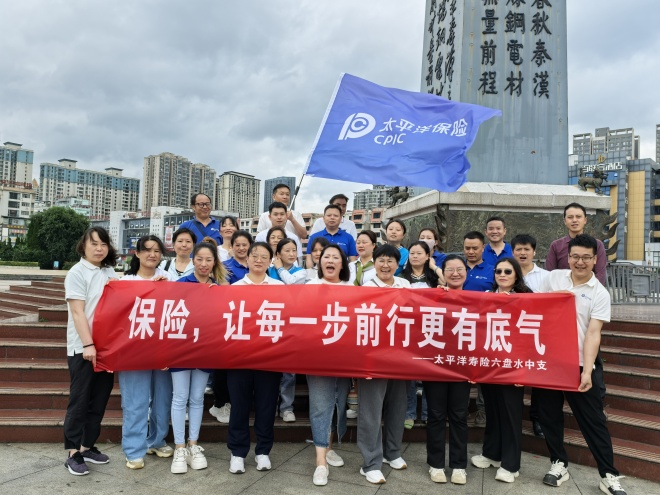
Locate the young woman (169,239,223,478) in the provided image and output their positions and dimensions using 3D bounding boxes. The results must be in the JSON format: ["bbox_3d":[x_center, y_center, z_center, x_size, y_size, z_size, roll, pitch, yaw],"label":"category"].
[{"bbox_3d":[-0.915,0.745,3.577,0.450,1.590,0.420,2,-2,-6],"label":"young woman"}]

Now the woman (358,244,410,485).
[{"bbox_3d":[0.374,0.788,3.581,0.460,1.620,0.420,2,-2,-6],"label":"woman"}]

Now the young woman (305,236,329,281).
[{"bbox_3d":[-0.120,0.681,4.328,0.450,1.540,0.320,2,-2,-3],"label":"young woman"}]

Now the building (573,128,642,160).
[{"bbox_3d":[192.309,-31.846,355.179,37.000,100.000,25.000,1,-2,38],"label":"building"}]

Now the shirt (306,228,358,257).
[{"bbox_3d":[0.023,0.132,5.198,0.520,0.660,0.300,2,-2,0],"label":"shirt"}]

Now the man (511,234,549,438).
[{"bbox_3d":[1.644,0.717,4.220,0.500,1.650,0.360,2,-2,16],"label":"man"}]

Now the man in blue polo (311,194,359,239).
[{"bbox_3d":[0.064,0.283,5.376,0.500,1.680,0.320,2,-2,-3],"label":"man in blue polo"}]

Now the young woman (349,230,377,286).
[{"bbox_3d":[0.272,0.670,4.631,0.470,1.640,0.340,2,-2,17],"label":"young woman"}]

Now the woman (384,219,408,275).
[{"bbox_3d":[0.639,0.497,5.152,0.450,1.570,0.320,2,-2,6],"label":"woman"}]

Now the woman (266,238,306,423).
[{"bbox_3d":[-0.374,0.700,4.462,0.450,1.560,0.360,3,-2,-19],"label":"woman"}]

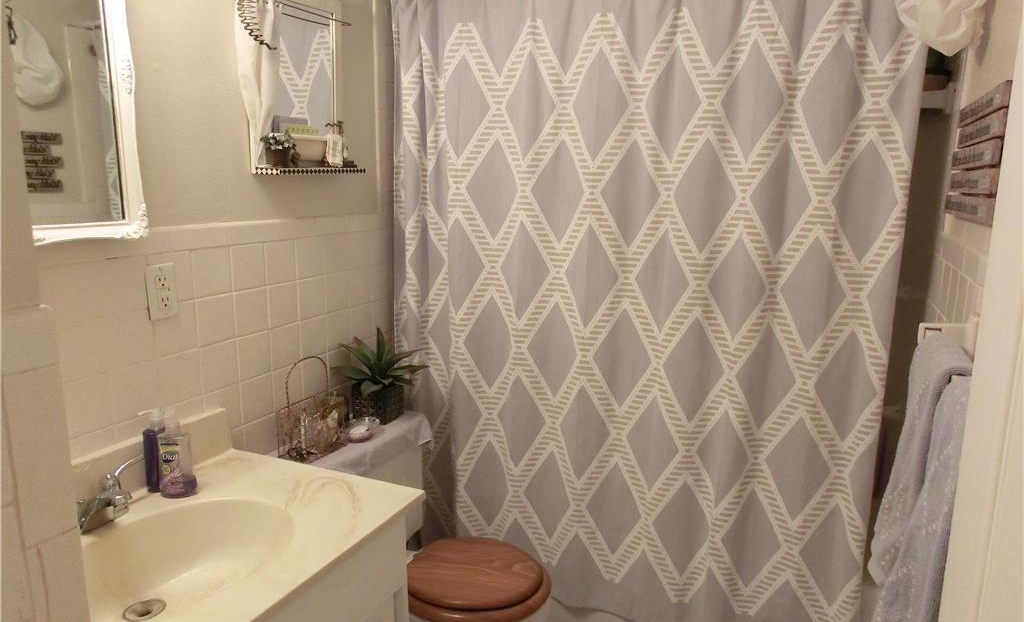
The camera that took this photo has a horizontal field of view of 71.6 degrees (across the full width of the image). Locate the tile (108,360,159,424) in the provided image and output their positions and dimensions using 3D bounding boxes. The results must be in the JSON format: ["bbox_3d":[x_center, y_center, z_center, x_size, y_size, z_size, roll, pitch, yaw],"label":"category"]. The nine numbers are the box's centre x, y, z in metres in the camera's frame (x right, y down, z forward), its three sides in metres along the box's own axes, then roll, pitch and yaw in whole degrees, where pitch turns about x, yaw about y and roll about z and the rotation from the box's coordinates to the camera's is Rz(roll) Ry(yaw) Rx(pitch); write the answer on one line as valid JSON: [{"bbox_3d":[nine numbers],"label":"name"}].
[{"bbox_3d":[-0.770,0.166,1.445,0.009,0.108,0.108,6,12,24],"label":"tile"}]

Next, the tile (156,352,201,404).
[{"bbox_3d":[-0.728,0.145,1.551,0.010,0.108,0.108,5,12,24],"label":"tile"}]

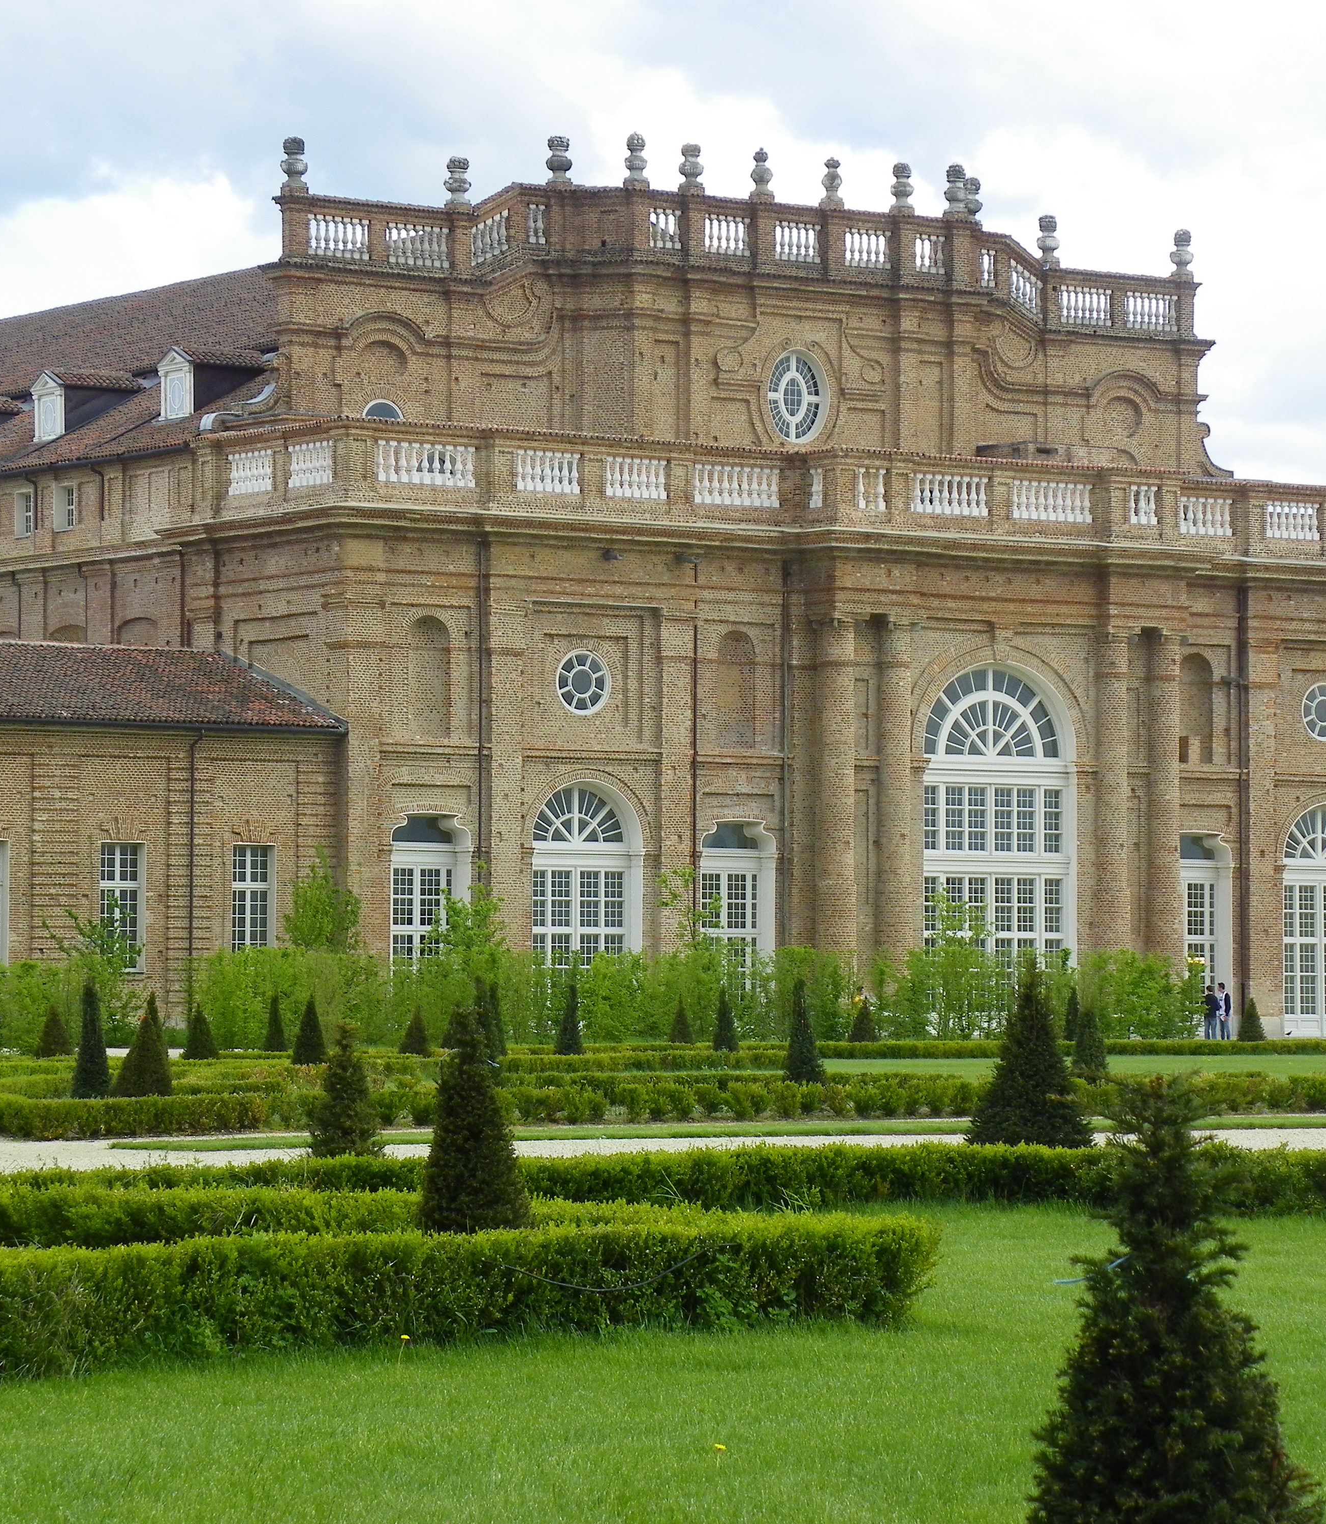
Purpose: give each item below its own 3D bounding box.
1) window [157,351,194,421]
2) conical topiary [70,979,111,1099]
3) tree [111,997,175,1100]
[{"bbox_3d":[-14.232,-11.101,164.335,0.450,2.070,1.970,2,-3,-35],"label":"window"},{"bbox_3d":[-5.907,3.011,57.532,0.442,1.550,0.442,0,-2,0],"label":"conical topiary"},{"bbox_3d":[-5.690,3.282,60.972,0.740,1.410,0.740,0,-2,-5],"label":"tree"}]

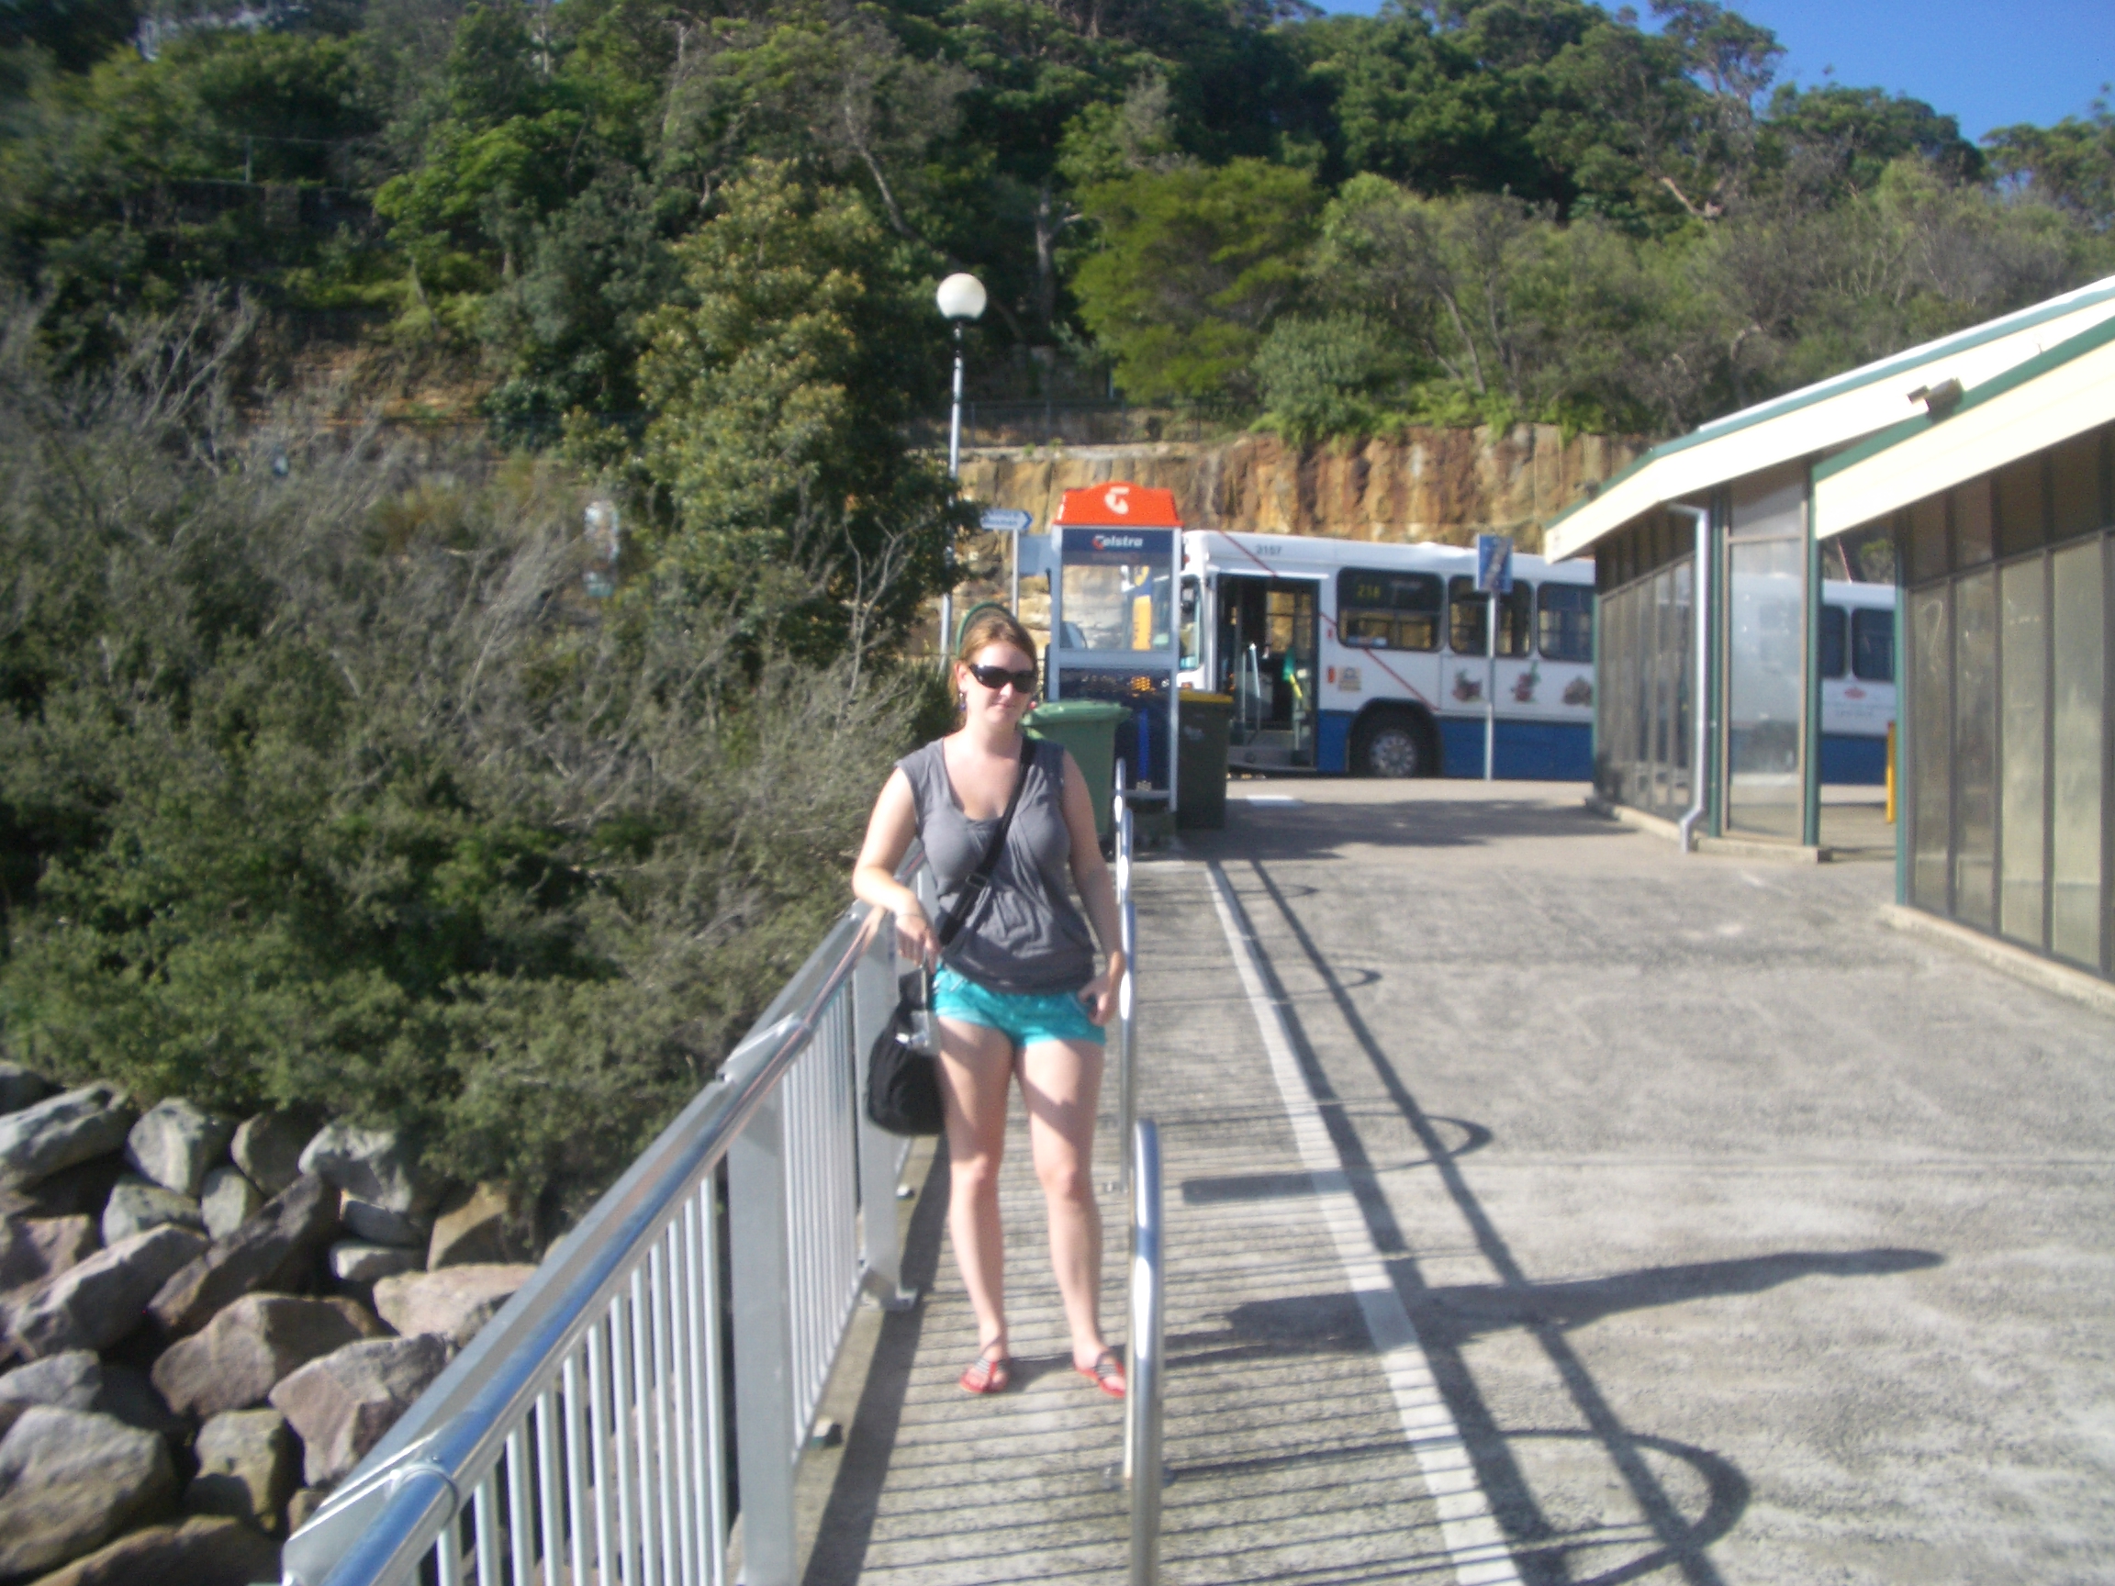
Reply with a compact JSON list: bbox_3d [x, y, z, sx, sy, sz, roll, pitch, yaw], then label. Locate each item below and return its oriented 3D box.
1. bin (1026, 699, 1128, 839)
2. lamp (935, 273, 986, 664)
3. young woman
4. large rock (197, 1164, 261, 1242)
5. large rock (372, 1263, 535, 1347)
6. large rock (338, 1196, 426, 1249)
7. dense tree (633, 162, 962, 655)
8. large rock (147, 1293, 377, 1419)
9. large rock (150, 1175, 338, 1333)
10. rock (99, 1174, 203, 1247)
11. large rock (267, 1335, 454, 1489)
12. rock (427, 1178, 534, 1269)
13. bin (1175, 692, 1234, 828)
[{"bbox_3d":[0.151,-0.120,15.462,0.720,1.070,0.580,0,4,-5],"label":"bin"},{"bbox_3d":[-0.959,-2.301,19.400,0.450,4.850,0.450,2,2,0],"label":"lamp"},{"bbox_3d":[-0.160,0.442,4.651,0.580,1.690,0.400,0,4,-5],"label":"young woman"},{"bbox_3d":[-4.177,2.074,10.800,0.330,0.360,0.360,-1,5,-14],"label":"large rock"},{"bbox_3d":[-2.759,2.371,9.850,0.820,0.360,0.580,1,2,-11],"label":"large rock"},{"bbox_3d":[-3.354,2.142,10.600,0.450,0.270,0.380,1,2,-11],"label":"large rock"},{"bbox_3d":[-2.105,-2.747,17.300,2.600,4.600,2.400,2,2,0],"label":"dense tree"},{"bbox_3d":[-3.527,2.507,9.500,0.950,0.520,0.700,-1,5,-14],"label":"large rock"},{"bbox_3d":[-3.882,2.211,10.200,0.920,0.660,0.650,1,2,-11],"label":"large rock"},{"bbox_3d":[-4.577,2.115,10.800,0.500,0.370,0.450,-1,5,-14],"label":"rock"},{"bbox_3d":[-2.933,2.626,9.050,0.820,0.560,0.680,1,2,-11],"label":"large rock"},{"bbox_3d":[-2.854,2.158,10.600,0.550,0.380,0.480,1,2,-11],"label":"rock"},{"bbox_3d":[1.058,-0.253,16.400,0.580,1.070,0.720,2,2,3],"label":"bin"}]

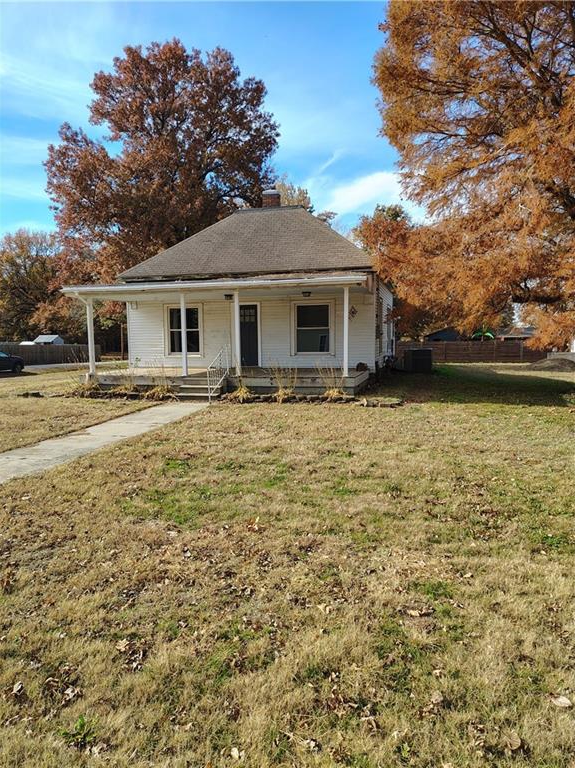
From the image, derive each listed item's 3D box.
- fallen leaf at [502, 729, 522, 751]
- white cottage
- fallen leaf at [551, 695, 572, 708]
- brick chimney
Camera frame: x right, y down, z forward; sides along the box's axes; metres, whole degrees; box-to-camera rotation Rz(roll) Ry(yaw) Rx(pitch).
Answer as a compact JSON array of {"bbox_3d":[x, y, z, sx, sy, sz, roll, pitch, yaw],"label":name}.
[{"bbox_3d":[0.895,1.420,2.129,0.075,0.030,0.090,-4,6,-27],"label":"fallen leaf"},{"bbox_3d":[-0.847,-3.750,19.948,8.970,7.100,11.600,1,6,15],"label":"white cottage"},{"bbox_3d":[1.206,1.395,2.341,0.085,0.025,0.055,3,7,36],"label":"fallen leaf"},{"bbox_3d":[-0.628,-7.197,20.898,0.620,0.850,0.580,1,6,15],"label":"brick chimney"}]

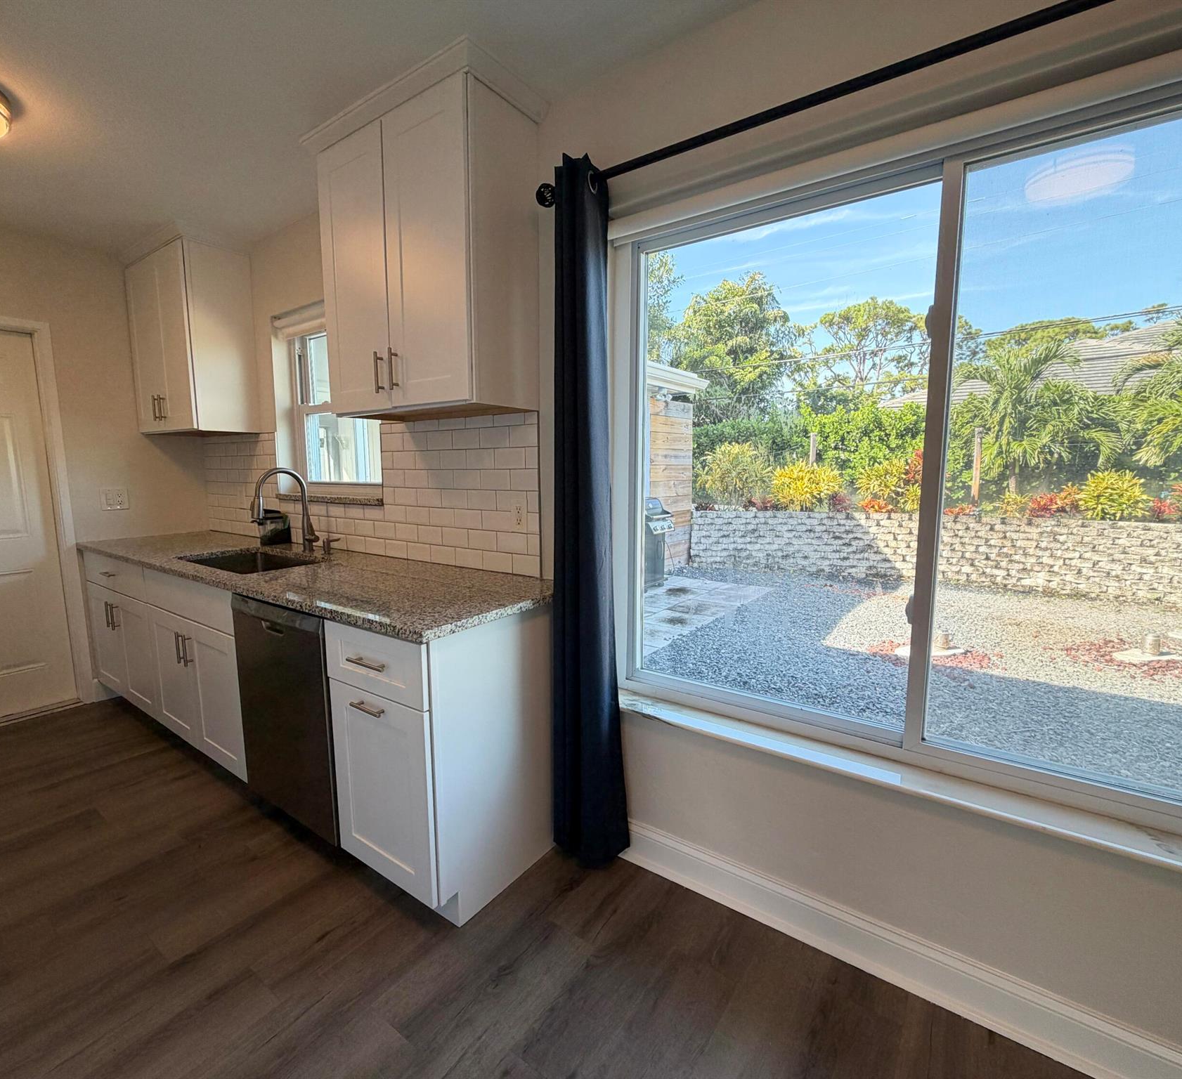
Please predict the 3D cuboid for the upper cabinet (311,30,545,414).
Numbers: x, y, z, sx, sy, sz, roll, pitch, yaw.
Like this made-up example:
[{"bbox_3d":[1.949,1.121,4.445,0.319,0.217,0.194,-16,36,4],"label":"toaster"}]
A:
[{"bbox_3d":[-0.578,-0.917,2.028,0.787,0.936,0.337,5,9,36],"label":"upper cabinet"}]

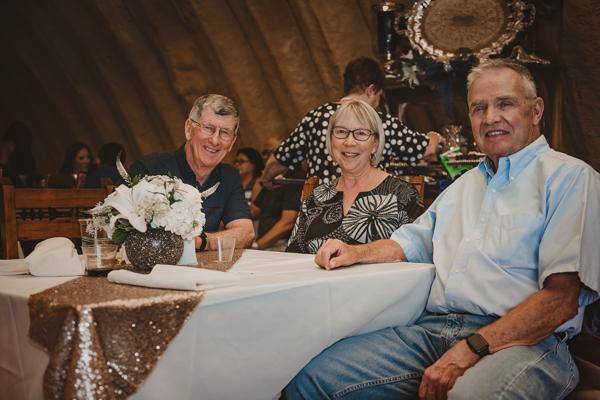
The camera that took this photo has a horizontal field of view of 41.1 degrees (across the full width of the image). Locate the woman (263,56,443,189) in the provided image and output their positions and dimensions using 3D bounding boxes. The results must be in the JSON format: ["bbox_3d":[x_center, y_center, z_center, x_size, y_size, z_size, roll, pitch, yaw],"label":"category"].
[{"bbox_3d":[0.240,0.128,3.620,0.640,1.550,0.520,1,1,30],"label":"woman"}]

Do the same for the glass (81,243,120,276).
[{"bbox_3d":[-0.486,0.145,1.940,0.087,0.088,0.087,0,1,0],"label":"glass"}]

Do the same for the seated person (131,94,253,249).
[{"bbox_3d":[-0.335,0.277,2.740,0.520,1.280,0.720,-1,1,-31],"label":"seated person"}]

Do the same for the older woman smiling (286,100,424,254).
[{"bbox_3d":[0.145,0.300,2.480,0.480,1.250,0.700,0,1,22],"label":"older woman smiling"}]

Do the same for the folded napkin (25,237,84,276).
[{"bbox_3d":[-0.590,0.135,1.930,0.145,0.090,0.140,0,1,0],"label":"folded napkin"}]

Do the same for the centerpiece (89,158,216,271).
[{"bbox_3d":[-0.369,0.037,2.000,0.310,0.280,0.280,0,1,0],"label":"centerpiece"}]

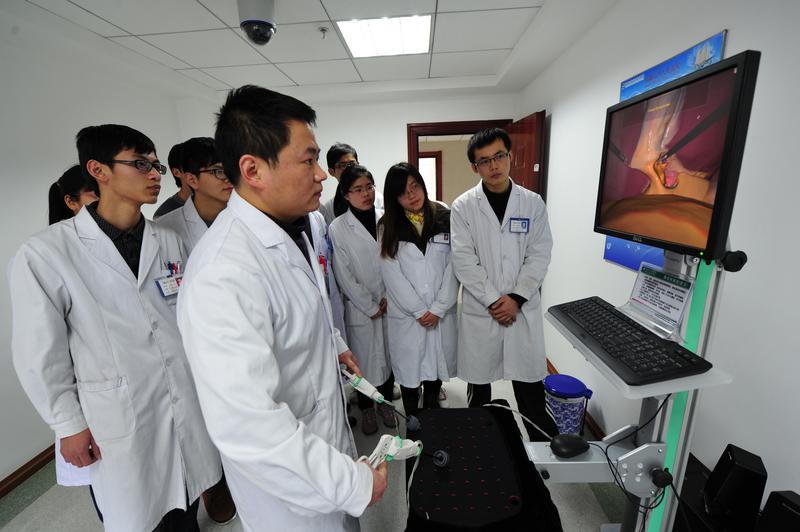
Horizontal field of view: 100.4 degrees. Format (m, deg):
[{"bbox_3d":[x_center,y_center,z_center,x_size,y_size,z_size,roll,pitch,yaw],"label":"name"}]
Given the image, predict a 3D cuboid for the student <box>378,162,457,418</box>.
[{"bbox_3d":[0.113,0.275,1.874,0.450,1.620,0.320,-5,14,-10],"label":"student"}]

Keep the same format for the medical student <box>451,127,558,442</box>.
[{"bbox_3d":[0.505,0.224,1.748,0.530,1.750,0.360,1,14,12],"label":"medical student"}]

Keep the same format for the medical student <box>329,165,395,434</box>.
[{"bbox_3d":[-0.160,0.253,2.008,0.450,1.620,0.320,-11,16,-32],"label":"medical student"}]

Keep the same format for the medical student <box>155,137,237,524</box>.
[{"bbox_3d":[-0.774,0.337,1.515,0.360,1.730,0.500,3,14,20],"label":"medical student"}]

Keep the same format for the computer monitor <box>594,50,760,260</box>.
[{"bbox_3d":[0.596,-0.226,0.770,0.052,0.340,0.407,-1,14,3],"label":"computer monitor"}]

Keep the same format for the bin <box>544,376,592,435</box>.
[{"bbox_3d":[0.996,0.873,2.013,0.265,0.330,0.240,0,14,9],"label":"bin"}]

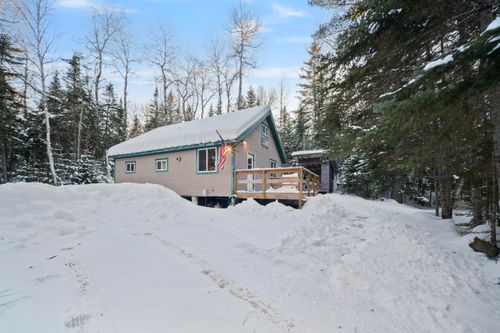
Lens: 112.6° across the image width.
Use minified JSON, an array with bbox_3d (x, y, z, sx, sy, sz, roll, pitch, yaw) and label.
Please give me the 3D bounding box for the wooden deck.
[{"bbox_3d":[2.350,1.180,10.400,3.100,1.500,7.500,-2,-5,26],"label":"wooden deck"}]

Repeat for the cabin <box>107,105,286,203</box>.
[{"bbox_3d":[-3.550,-0.720,13.700,10.900,6.200,8.800,-2,-5,26],"label":"cabin"}]

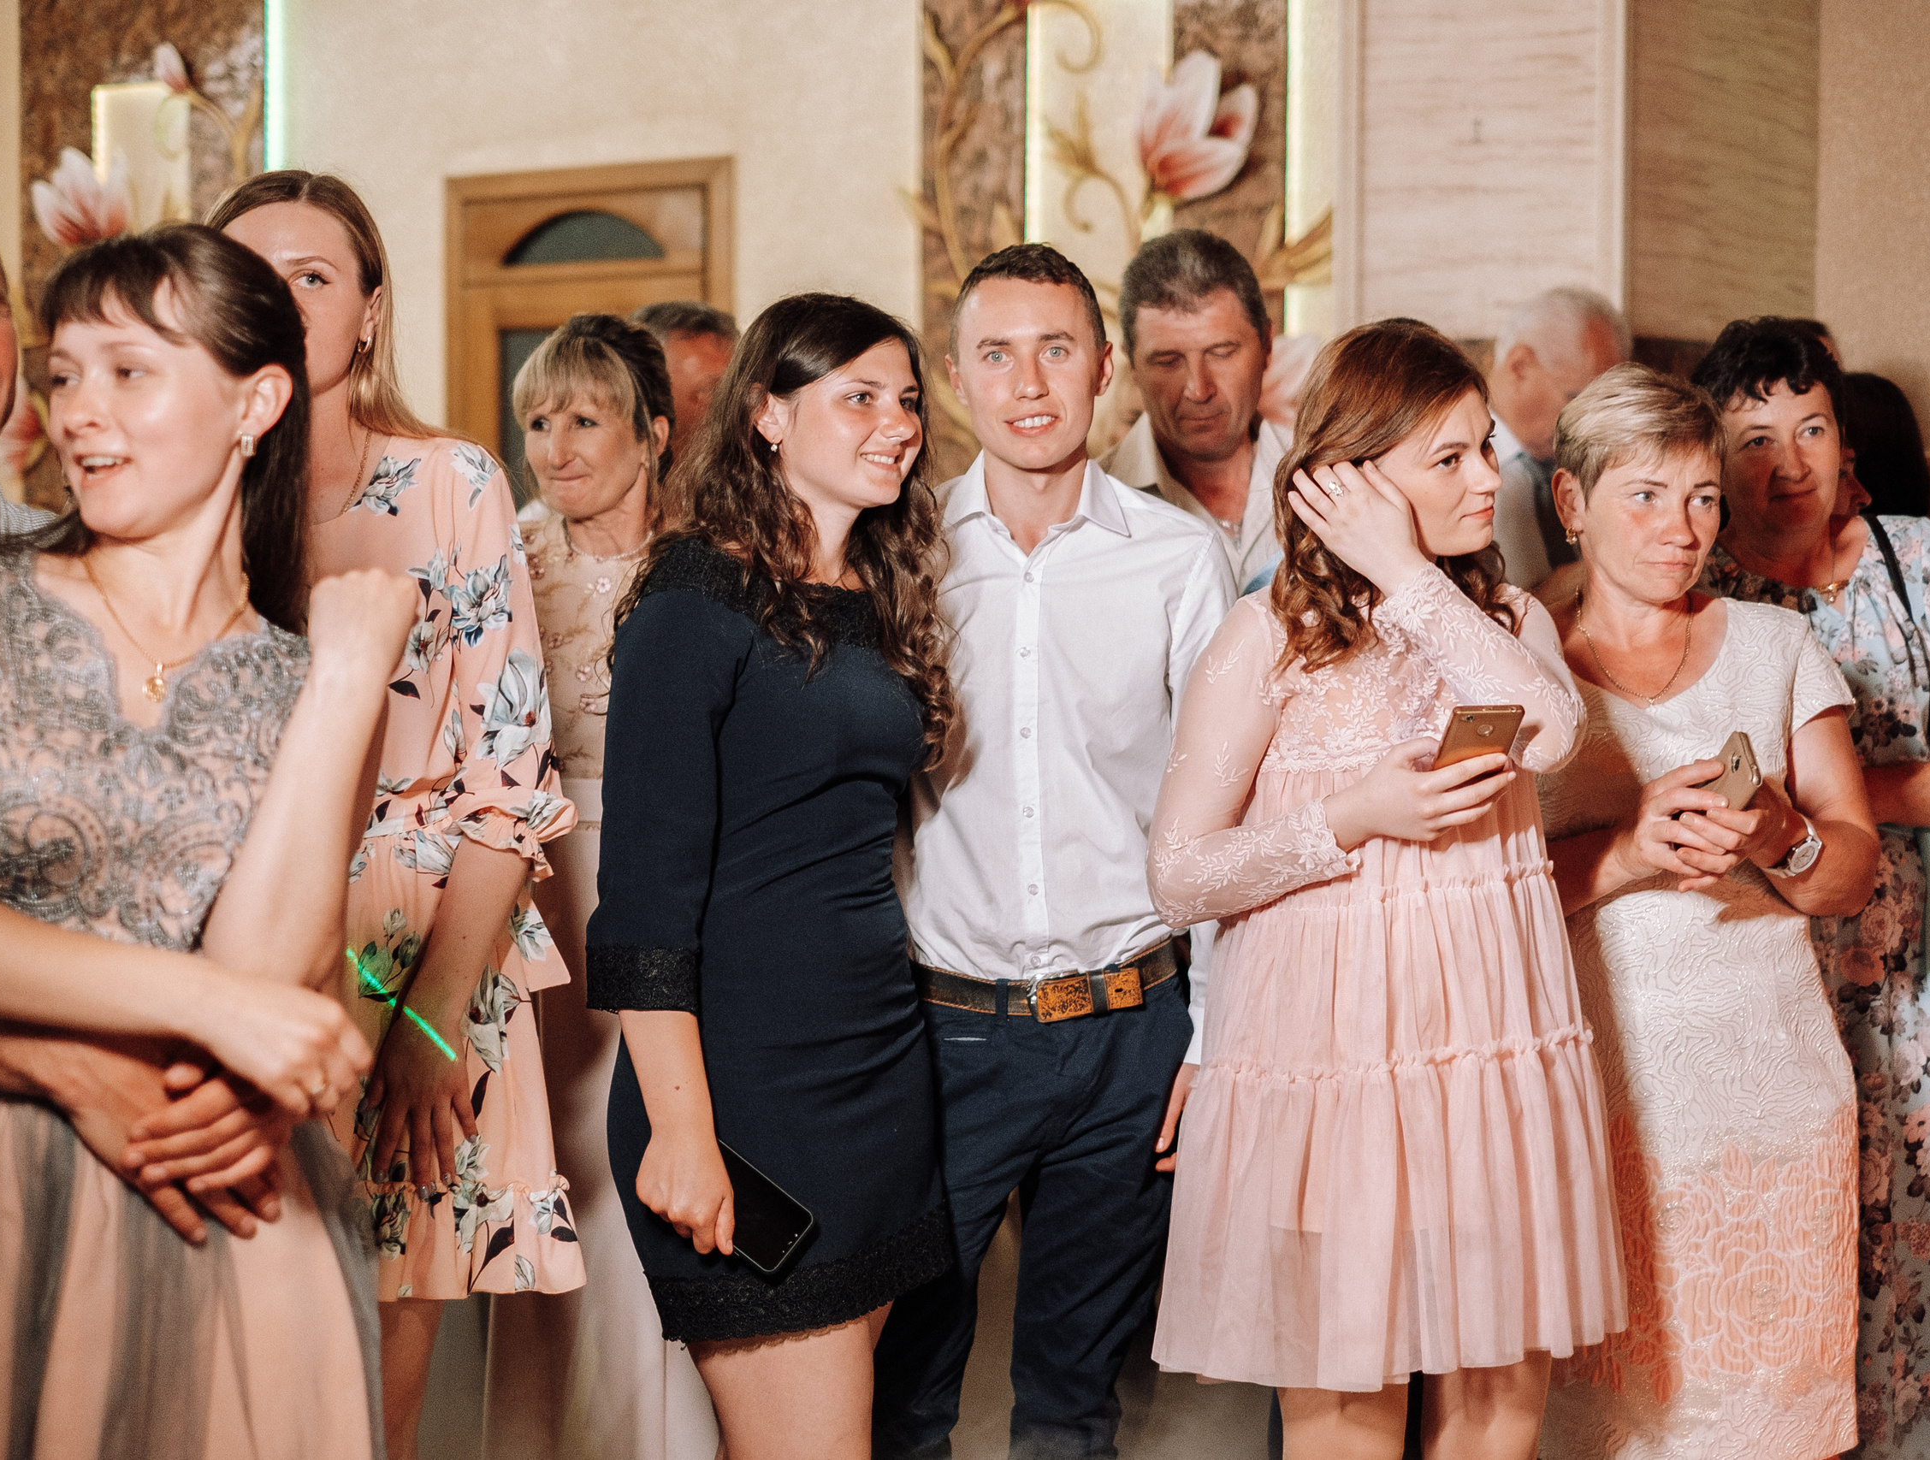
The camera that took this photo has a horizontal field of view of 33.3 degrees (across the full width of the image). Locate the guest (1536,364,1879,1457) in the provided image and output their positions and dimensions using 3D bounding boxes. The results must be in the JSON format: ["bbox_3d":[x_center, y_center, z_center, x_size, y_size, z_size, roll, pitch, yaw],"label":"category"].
[{"bbox_3d":[0.711,0.440,3.281,0.440,1.610,0.360,1,2,7],"label":"guest"}]

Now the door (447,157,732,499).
[{"bbox_3d":[-0.844,-0.108,7.380,0.780,2.340,0.120,2,2,28],"label":"door"}]

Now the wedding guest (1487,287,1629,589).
[{"bbox_3d":[0.814,0.268,4.584,0.500,1.790,0.340,-1,2,-27],"label":"wedding guest"}]

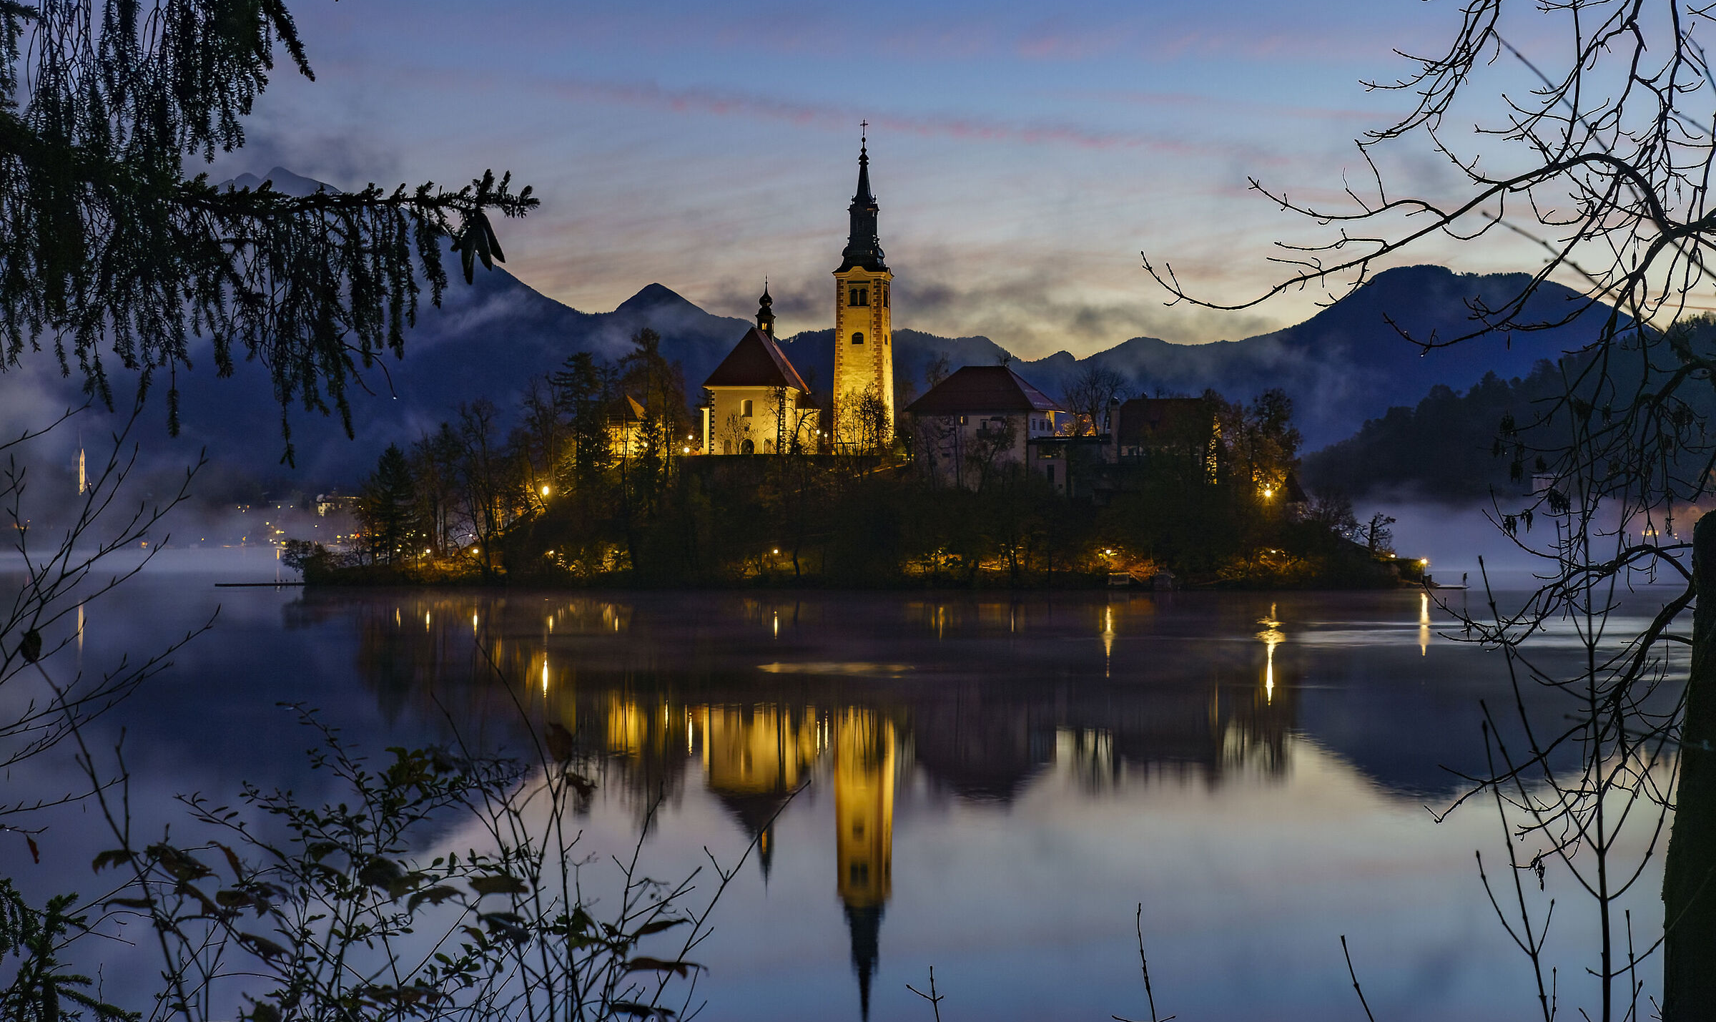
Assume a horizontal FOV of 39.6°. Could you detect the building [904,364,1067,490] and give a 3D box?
[{"bbox_3d":[19.800,-13.000,372.000,21.400,19.200,14.800,0,-1,22],"label":"building"}]

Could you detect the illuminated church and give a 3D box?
[{"bbox_3d":[-8.800,-34.500,383.000,31.000,52.000,27.000,0,-1,10],"label":"illuminated church"}]

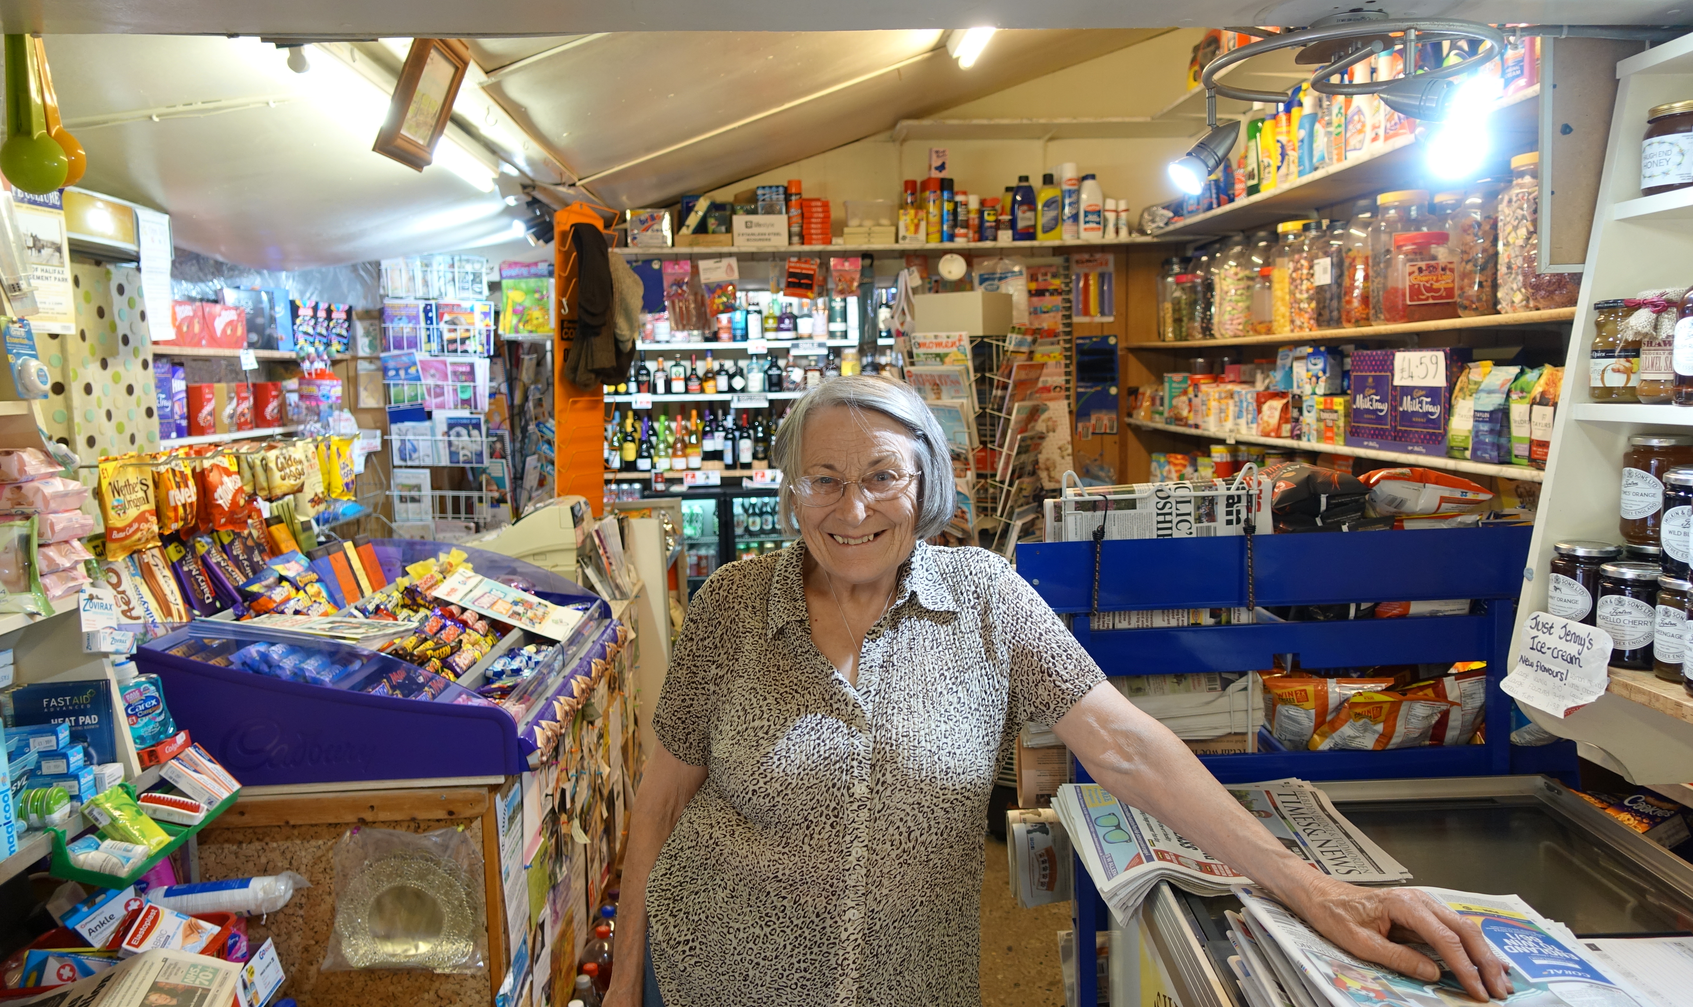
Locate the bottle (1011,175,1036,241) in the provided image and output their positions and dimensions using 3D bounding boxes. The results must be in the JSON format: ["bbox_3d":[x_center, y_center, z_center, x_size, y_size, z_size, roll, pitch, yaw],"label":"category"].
[{"bbox_3d":[0.620,-1.033,3.950,0.081,0.230,0.060,-2,6,-3],"label":"bottle"}]

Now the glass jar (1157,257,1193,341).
[{"bbox_3d":[1.106,-0.672,3.756,0.130,0.270,0.130,-1,7,0],"label":"glass jar"}]

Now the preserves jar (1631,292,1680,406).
[{"bbox_3d":[0.915,-0.173,1.257,0.060,0.122,0.060,4,8,36],"label":"preserves jar"}]

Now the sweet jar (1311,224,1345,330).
[{"bbox_3d":[1.167,-0.538,2.670,0.122,0.255,0.122,-2,6,0],"label":"sweet jar"}]

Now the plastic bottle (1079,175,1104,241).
[{"bbox_3d":[0.859,-1.035,3.950,0.083,0.234,0.062,-2,6,-3],"label":"plastic bottle"}]

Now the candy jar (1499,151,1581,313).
[{"bbox_3d":[1.205,-0.467,1.960,0.130,0.277,0.130,-2,6,0],"label":"candy jar"}]

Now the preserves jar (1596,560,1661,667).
[{"bbox_3d":[0.891,0.124,1.272,0.071,0.110,0.071,4,8,35],"label":"preserves jar"}]

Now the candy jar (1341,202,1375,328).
[{"bbox_3d":[1.171,-0.526,2.494,0.130,0.270,0.130,-1,7,0],"label":"candy jar"}]

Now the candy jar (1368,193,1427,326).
[{"bbox_3d":[1.172,-0.514,2.370,0.130,0.275,0.130,-2,6,0],"label":"candy jar"}]

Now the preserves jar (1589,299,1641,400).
[{"bbox_3d":[0.859,-0.168,1.244,0.061,0.113,0.061,3,7,42],"label":"preserves jar"}]

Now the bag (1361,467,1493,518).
[{"bbox_3d":[1.124,-0.020,2.173,0.225,0.090,0.270,3,0,32],"label":"bag"}]

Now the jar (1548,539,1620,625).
[{"bbox_3d":[0.821,0.110,1.251,0.073,0.120,0.073,3,7,42],"label":"jar"}]

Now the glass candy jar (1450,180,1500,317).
[{"bbox_3d":[1.194,-0.475,2.057,0.130,0.270,0.130,-1,7,0],"label":"glass candy jar"}]

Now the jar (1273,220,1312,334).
[{"bbox_3d":[1.152,-0.569,2.861,0.130,0.270,0.130,-1,7,0],"label":"jar"}]

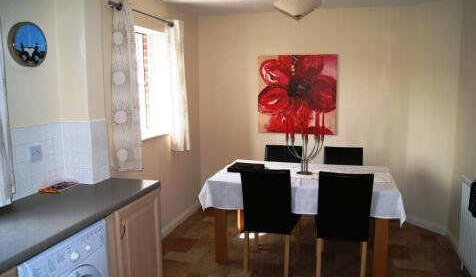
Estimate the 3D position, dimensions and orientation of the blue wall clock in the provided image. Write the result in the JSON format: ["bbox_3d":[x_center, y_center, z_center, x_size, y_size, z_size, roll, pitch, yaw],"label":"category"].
[{"bbox_3d":[-1.218,-0.543,2.078,0.038,0.248,0.248,2,8,16],"label":"blue wall clock"}]

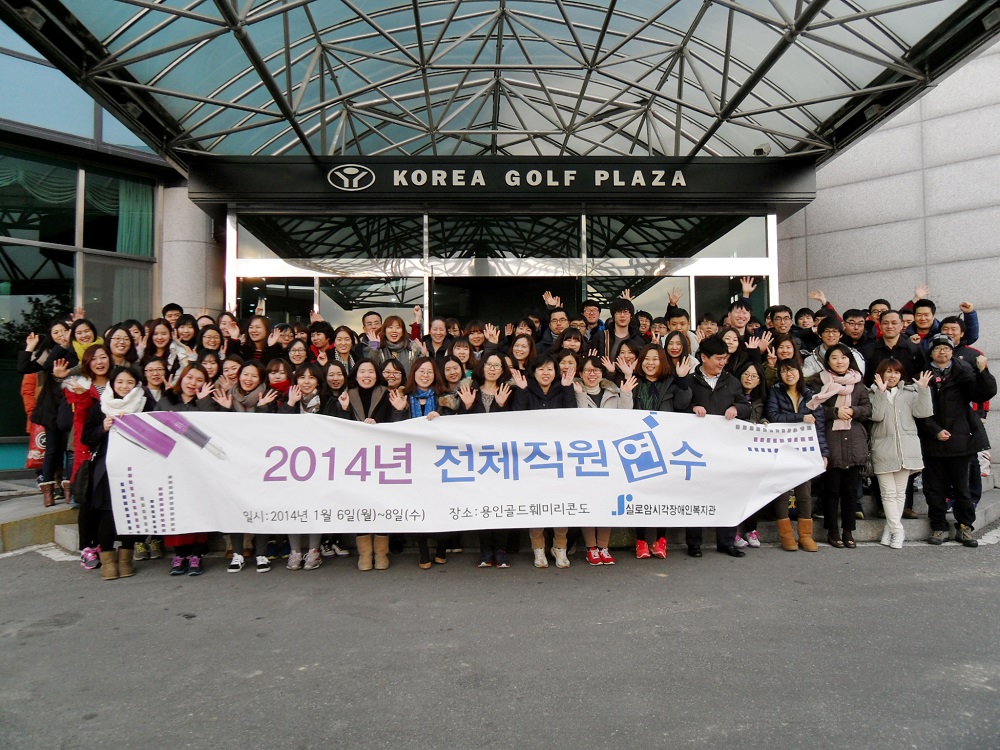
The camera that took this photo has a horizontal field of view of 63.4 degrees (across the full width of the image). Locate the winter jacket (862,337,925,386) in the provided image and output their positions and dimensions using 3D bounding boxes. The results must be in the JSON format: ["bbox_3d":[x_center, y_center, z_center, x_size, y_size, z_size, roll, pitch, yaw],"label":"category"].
[{"bbox_3d":[3.381,0.021,6.950,0.500,0.680,0.300,-1,-3,14],"label":"winter jacket"}]

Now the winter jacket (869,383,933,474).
[{"bbox_3d":[3.411,0.455,6.880,0.540,0.760,0.340,-1,-3,21],"label":"winter jacket"}]

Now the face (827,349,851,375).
[{"bbox_3d":[2.816,-0.108,6.720,0.175,0.215,0.175,-2,-3,28],"label":"face"}]

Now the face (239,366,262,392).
[{"bbox_3d":[-1.891,0.026,6.120,0.155,0.205,0.150,7,-3,-16],"label":"face"}]

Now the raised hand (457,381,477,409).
[{"bbox_3d":[-0.248,0.147,6.000,0.145,0.200,0.070,-2,-3,-2],"label":"raised hand"}]

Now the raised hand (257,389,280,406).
[{"bbox_3d":[-1.717,0.167,6.000,0.165,0.110,0.055,-38,5,-3],"label":"raised hand"}]

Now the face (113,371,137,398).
[{"bbox_3d":[-2.837,0.076,6.120,0.165,0.210,0.150,1,-3,-21],"label":"face"}]

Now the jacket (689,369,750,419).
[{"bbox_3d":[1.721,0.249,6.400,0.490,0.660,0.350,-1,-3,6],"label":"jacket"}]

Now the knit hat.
[{"bbox_3d":[3.754,-0.276,6.870,0.195,0.160,0.220,-2,-3,23],"label":"knit hat"}]

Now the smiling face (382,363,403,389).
[{"bbox_3d":[-0.877,0.012,6.570,0.150,0.205,0.150,0,-3,-5],"label":"smiling face"}]

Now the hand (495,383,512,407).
[{"bbox_3d":[0.026,0.145,6.000,0.140,0.185,0.070,5,-3,0],"label":"hand"}]

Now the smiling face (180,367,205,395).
[{"bbox_3d":[-2.290,0.048,6.030,0.175,0.225,0.175,13,-3,-17],"label":"smiling face"}]

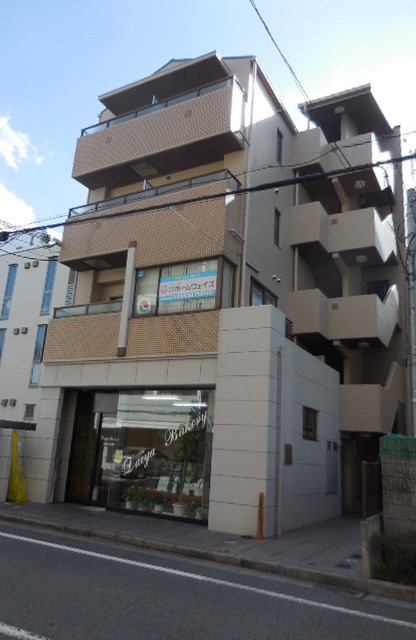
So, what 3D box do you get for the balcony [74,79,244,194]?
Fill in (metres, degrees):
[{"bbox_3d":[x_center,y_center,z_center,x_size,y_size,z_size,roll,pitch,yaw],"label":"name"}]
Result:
[{"bbox_3d":[-1.473,-5.011,12.959,5.174,1.617,0.858,-5,-18,28],"label":"balcony"}]

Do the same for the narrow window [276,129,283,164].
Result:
[{"bbox_3d":[2.233,-5.375,14.445,0.120,1.090,0.482,-5,-17,28],"label":"narrow window"}]

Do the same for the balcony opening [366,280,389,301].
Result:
[{"bbox_3d":[7.253,-1.157,19.604,0.911,1.176,0.221,-5,-18,28],"label":"balcony opening"}]

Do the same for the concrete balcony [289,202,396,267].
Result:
[{"bbox_3d":[4.522,-2.713,15.687,2.386,1.441,3.454,-5,-18,28],"label":"concrete balcony"}]

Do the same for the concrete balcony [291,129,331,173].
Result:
[{"bbox_3d":[3.576,-5.603,15.994,0.900,1.350,1.200,-5,-17,28],"label":"concrete balcony"}]

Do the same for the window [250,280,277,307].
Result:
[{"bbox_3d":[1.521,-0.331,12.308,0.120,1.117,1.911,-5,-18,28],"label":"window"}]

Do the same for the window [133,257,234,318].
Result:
[{"bbox_3d":[-0.591,-0.684,11.067,2.382,1.333,0.632,-5,-17,28],"label":"window"}]

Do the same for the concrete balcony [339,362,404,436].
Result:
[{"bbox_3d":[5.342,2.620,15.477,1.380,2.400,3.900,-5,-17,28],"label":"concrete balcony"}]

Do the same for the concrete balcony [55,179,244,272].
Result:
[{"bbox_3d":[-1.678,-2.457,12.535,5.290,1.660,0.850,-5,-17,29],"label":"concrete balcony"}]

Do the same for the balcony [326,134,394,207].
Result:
[{"bbox_3d":[5.361,-5.278,16.655,1.460,1.382,2.381,-5,-18,28],"label":"balcony"}]

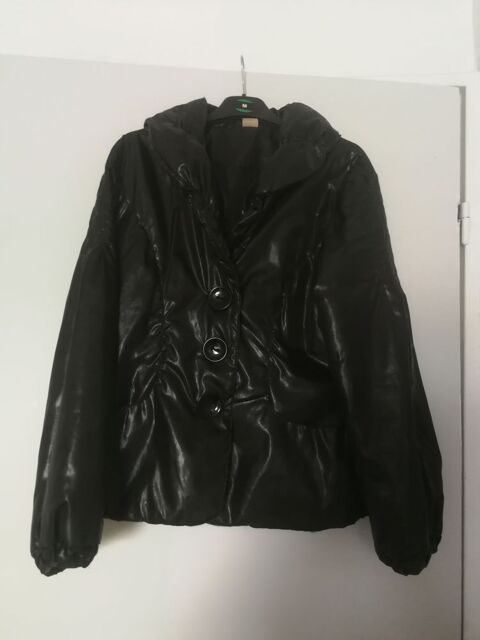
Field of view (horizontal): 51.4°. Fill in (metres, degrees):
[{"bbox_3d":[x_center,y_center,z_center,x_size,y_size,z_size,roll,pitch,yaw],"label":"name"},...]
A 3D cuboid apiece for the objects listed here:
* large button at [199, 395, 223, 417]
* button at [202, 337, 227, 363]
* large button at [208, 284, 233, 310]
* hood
[{"bbox_3d":[-0.047,0.138,0.800,0.037,0.037,0.009,0,0,-7],"label":"large button"},{"bbox_3d":[-0.039,0.047,0.800,0.038,0.038,0.009,0,0,-7],"label":"button"},{"bbox_3d":[-0.031,-0.036,0.800,0.037,0.037,0.009,0,0,-7],"label":"large button"},{"bbox_3d":[0.004,-0.285,0.820,0.325,0.165,0.120,0,0,-7],"label":"hood"}]

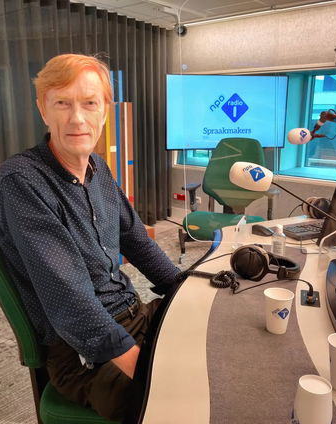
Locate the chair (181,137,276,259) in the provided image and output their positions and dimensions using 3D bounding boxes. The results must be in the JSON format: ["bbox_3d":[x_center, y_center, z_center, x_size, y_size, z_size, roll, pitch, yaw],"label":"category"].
[{"bbox_3d":[0.495,-0.053,3.471,0.700,1.030,0.670,5,14,19],"label":"chair"}]

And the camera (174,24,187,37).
[{"bbox_3d":[0.150,-2.185,5.300,0.140,0.140,0.150,-1,14,-3],"label":"camera"}]

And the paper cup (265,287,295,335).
[{"bbox_3d":[0.265,0.241,1.060,0.071,0.093,0.071,0,13,0],"label":"paper cup"}]

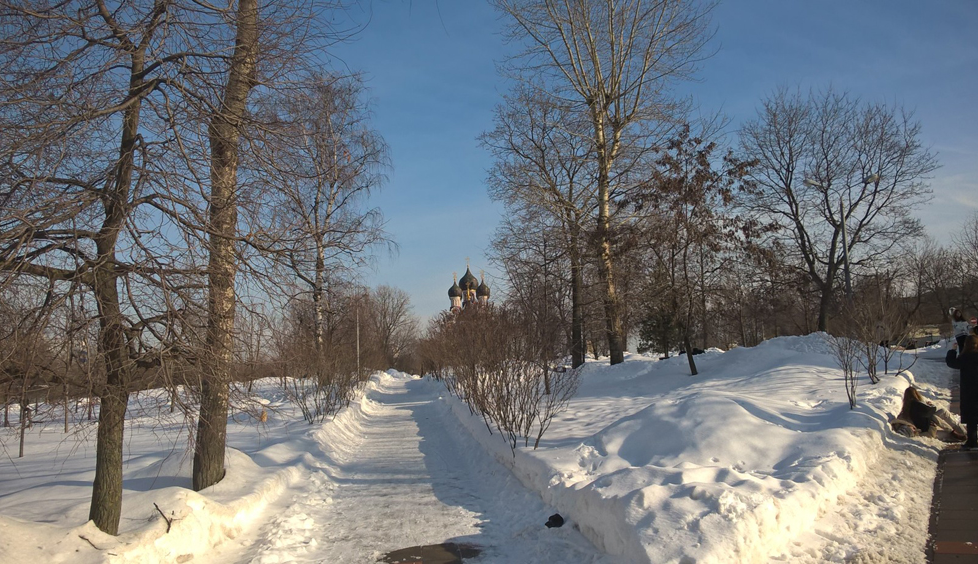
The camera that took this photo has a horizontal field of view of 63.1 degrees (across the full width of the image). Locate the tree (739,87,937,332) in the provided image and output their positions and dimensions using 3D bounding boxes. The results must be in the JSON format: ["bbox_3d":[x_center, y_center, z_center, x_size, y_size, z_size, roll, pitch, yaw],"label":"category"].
[{"bbox_3d":[18.400,-3.650,42.000,10.200,13.300,9.800,-4,-8,23],"label":"tree"}]

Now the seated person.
[{"bbox_3d":[6.880,2.070,12.500,1.130,0.820,0.600,-2,-7,8],"label":"seated person"}]

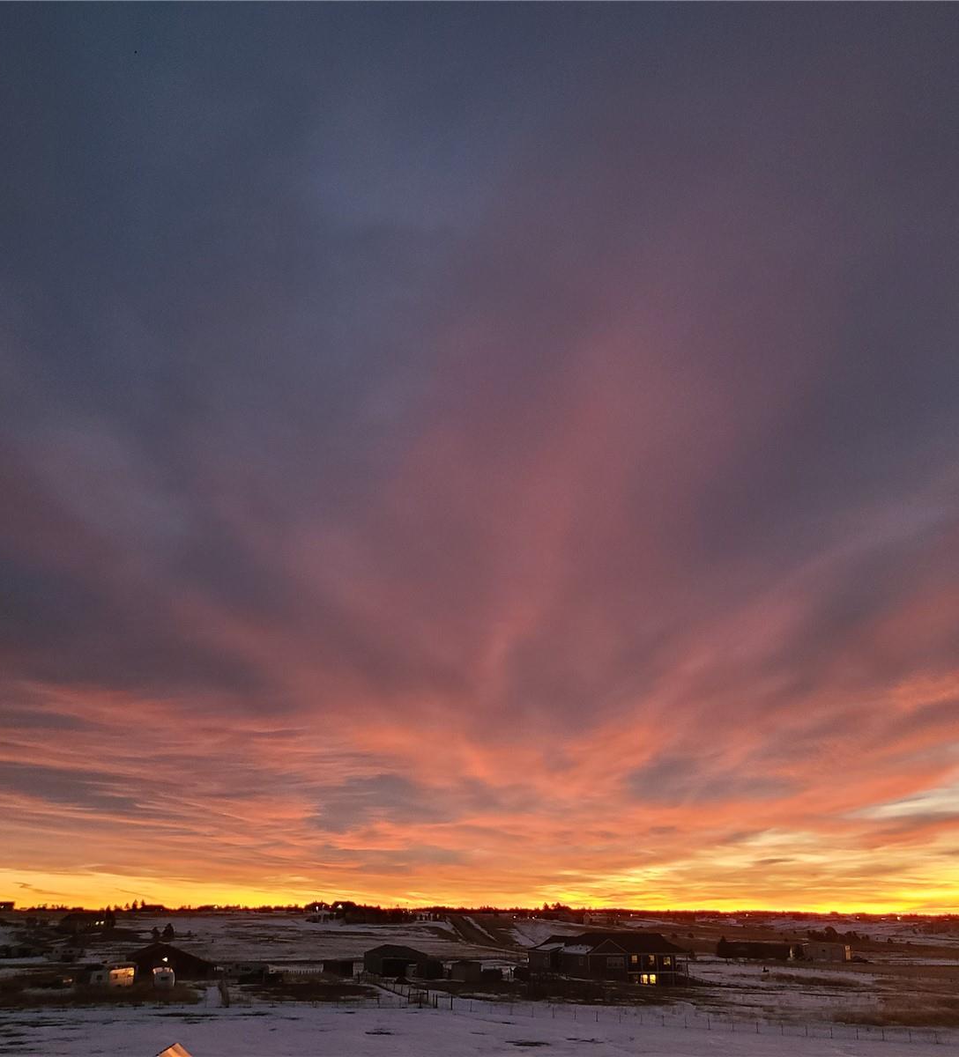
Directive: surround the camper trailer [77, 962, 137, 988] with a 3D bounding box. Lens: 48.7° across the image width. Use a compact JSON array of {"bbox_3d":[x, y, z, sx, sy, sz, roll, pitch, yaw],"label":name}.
[{"bbox_3d":[-50.854,61.212,145.000,6.929,3.174,2.500,0,-20,0],"label":"camper trailer"}]

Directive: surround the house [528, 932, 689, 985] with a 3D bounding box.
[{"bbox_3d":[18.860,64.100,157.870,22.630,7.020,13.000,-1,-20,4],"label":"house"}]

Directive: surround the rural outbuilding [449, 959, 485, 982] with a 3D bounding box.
[{"bbox_3d":[-1.800,66.690,159.500,4.130,2.910,4.000,-9,-22,23],"label":"rural outbuilding"}]

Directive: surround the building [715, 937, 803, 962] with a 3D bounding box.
[{"bbox_3d":[60.650,91.560,229.620,16.870,3.500,8.000,-9,-22,22],"label":"building"}]

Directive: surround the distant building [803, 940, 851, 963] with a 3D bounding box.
[{"bbox_3d":[73.930,90.040,225.250,8.960,3.850,6.000,-8,-21,21],"label":"distant building"}]

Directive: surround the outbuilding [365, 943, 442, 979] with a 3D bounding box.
[{"bbox_3d":[-12.430,70.340,172.430,10.880,4.580,9.000,7,-21,-19],"label":"outbuilding"}]

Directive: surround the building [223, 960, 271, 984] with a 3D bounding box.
[{"bbox_3d":[-34.890,66.640,159.060,6.700,2.700,3.200,4,-20,-11],"label":"building"}]

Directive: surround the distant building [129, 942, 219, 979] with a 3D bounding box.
[{"bbox_3d":[-47.320,66.920,164.150,12.210,4.910,12.000,4,-20,-11],"label":"distant building"}]

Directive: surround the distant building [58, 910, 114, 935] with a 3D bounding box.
[{"bbox_3d":[-140.180,140.820,377.590,16.890,6.680,12.000,5,-21,-14],"label":"distant building"}]

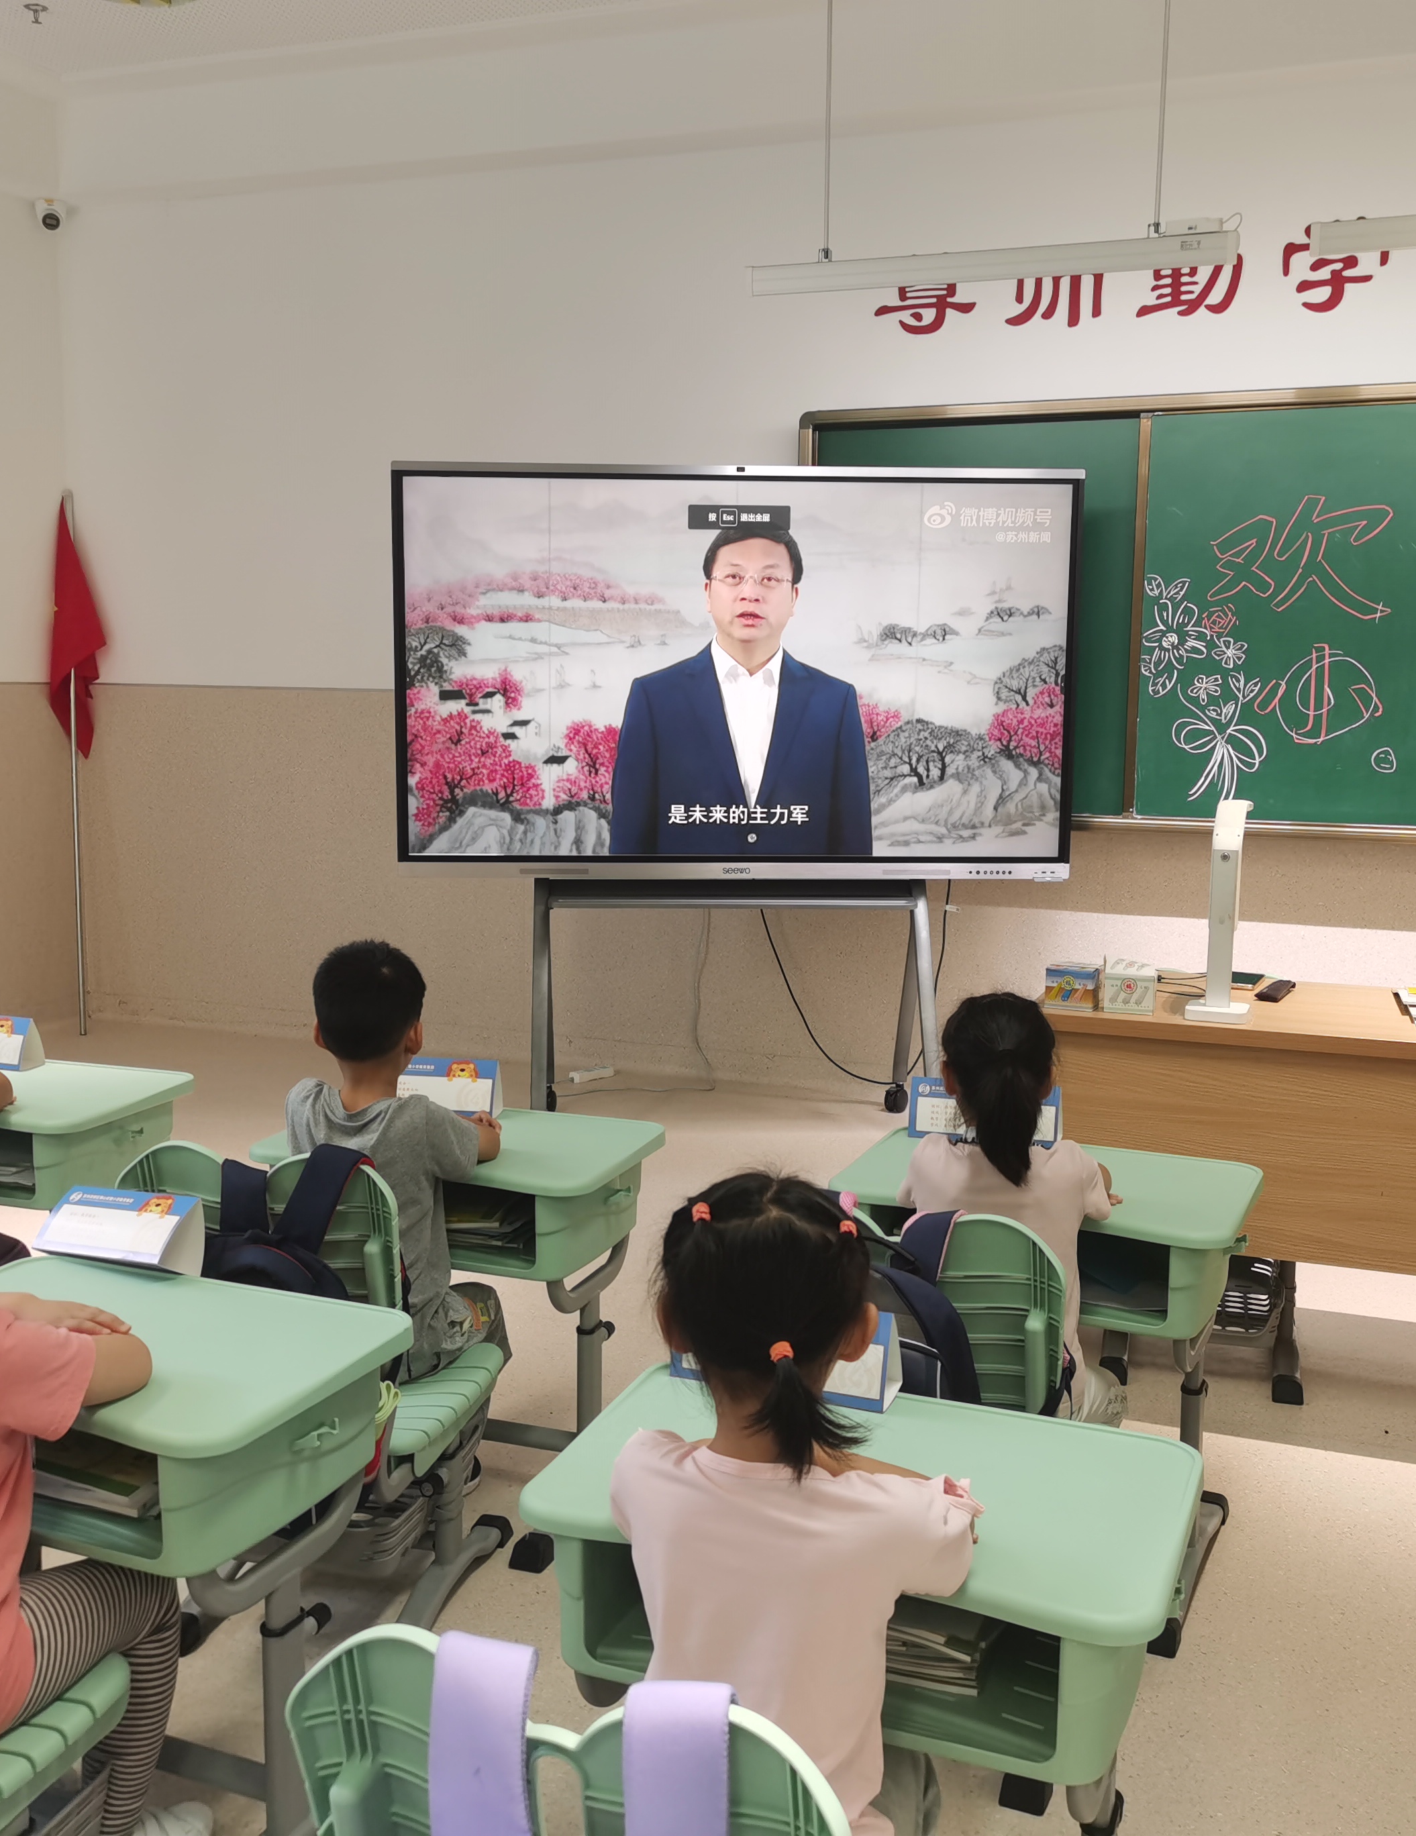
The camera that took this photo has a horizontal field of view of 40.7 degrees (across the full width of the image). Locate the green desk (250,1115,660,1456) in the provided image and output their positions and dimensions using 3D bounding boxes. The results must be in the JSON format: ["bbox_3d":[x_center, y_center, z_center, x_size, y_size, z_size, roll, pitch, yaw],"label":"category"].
[{"bbox_3d":[-0.397,0.654,3.156,0.600,0.596,0.450,4,8,23],"label":"green desk"}]

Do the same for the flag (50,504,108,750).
[{"bbox_3d":[-2.277,-1.042,6.897,0.190,0.915,0.150,4,8,23],"label":"flag"}]

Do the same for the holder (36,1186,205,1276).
[{"bbox_3d":[-0.767,0.408,2.521,0.252,0.097,0.076,-1,-22,34],"label":"holder"}]

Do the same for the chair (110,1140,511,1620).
[{"bbox_3d":[-0.531,0.656,2.813,0.455,0.760,0.540,3,8,19],"label":"chair"}]

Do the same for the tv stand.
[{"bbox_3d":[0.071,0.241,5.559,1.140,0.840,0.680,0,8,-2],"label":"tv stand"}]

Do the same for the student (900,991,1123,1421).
[{"bbox_3d":[0.403,0.551,2.640,0.350,0.950,0.510,4,8,23],"label":"student"}]

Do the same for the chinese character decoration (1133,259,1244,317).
[{"bbox_3d":[1.379,-1.859,5.489,0.300,0.262,0.020,4,8,22],"label":"chinese character decoration"}]

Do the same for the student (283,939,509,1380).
[{"bbox_3d":[-0.472,0.502,2.878,0.370,0.970,0.530,4,8,23],"label":"student"}]

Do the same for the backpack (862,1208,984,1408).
[{"bbox_3d":[0.173,0.558,2.236,0.300,0.440,0.180,4,8,23],"label":"backpack"}]

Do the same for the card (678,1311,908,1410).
[{"bbox_3d":[0.089,0.476,2.153,0.252,0.097,0.076,3,8,22],"label":"card"}]

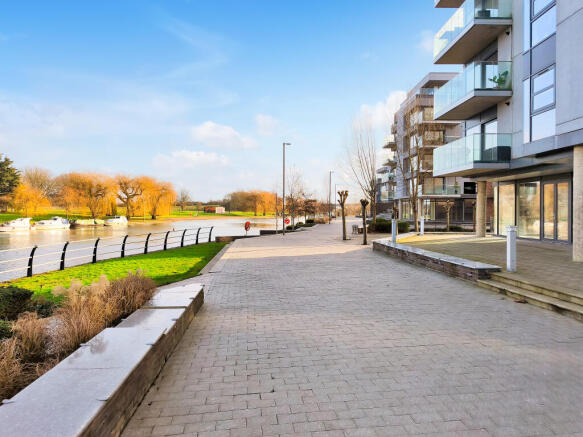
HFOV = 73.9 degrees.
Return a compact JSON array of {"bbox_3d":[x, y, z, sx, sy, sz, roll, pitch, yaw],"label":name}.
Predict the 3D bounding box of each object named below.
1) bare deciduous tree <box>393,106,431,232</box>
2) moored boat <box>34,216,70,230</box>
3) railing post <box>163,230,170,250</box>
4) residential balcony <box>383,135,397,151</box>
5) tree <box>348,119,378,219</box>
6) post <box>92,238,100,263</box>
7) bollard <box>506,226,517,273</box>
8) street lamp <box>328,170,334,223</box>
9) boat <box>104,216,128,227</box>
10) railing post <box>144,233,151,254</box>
[{"bbox_3d":[8.592,-3.479,27.500,3.000,9.000,3.000,0,1,0],"label":"bare deciduous tree"},{"bbox_3d":[-40.195,0.806,65.000,2.200,2.200,5.800,1,1,25],"label":"moored boat"},{"bbox_3d":[-7.204,1.301,22.500,0.300,1.070,0.080,0,1,14],"label":"railing post"},{"bbox_3d":[16.198,-12.370,62.300,1.700,1.400,4.600,0,1,5],"label":"residential balcony"},{"bbox_3d":[6.042,-3.608,32.500,3.100,9.100,3.100,0,1,0],"label":"tree"},{"bbox_3d":[-8.559,1.427,17.000,0.300,1.070,0.080,0,1,14],"label":"post"},{"bbox_3d":[5.008,0.700,8.800,0.220,1.040,0.220,0,1,11],"label":"bollard"},{"bbox_3d":[4.463,-2.354,43.000,0.550,5.800,0.220,0,1,14],"label":"street lamp"},{"bbox_3d":[-36.044,0.578,80.000,2.000,2.100,5.200,1,1,25],"label":"boat"},{"bbox_3d":[-7.606,1.356,20.600,0.300,1.070,0.080,0,1,14],"label":"railing post"}]

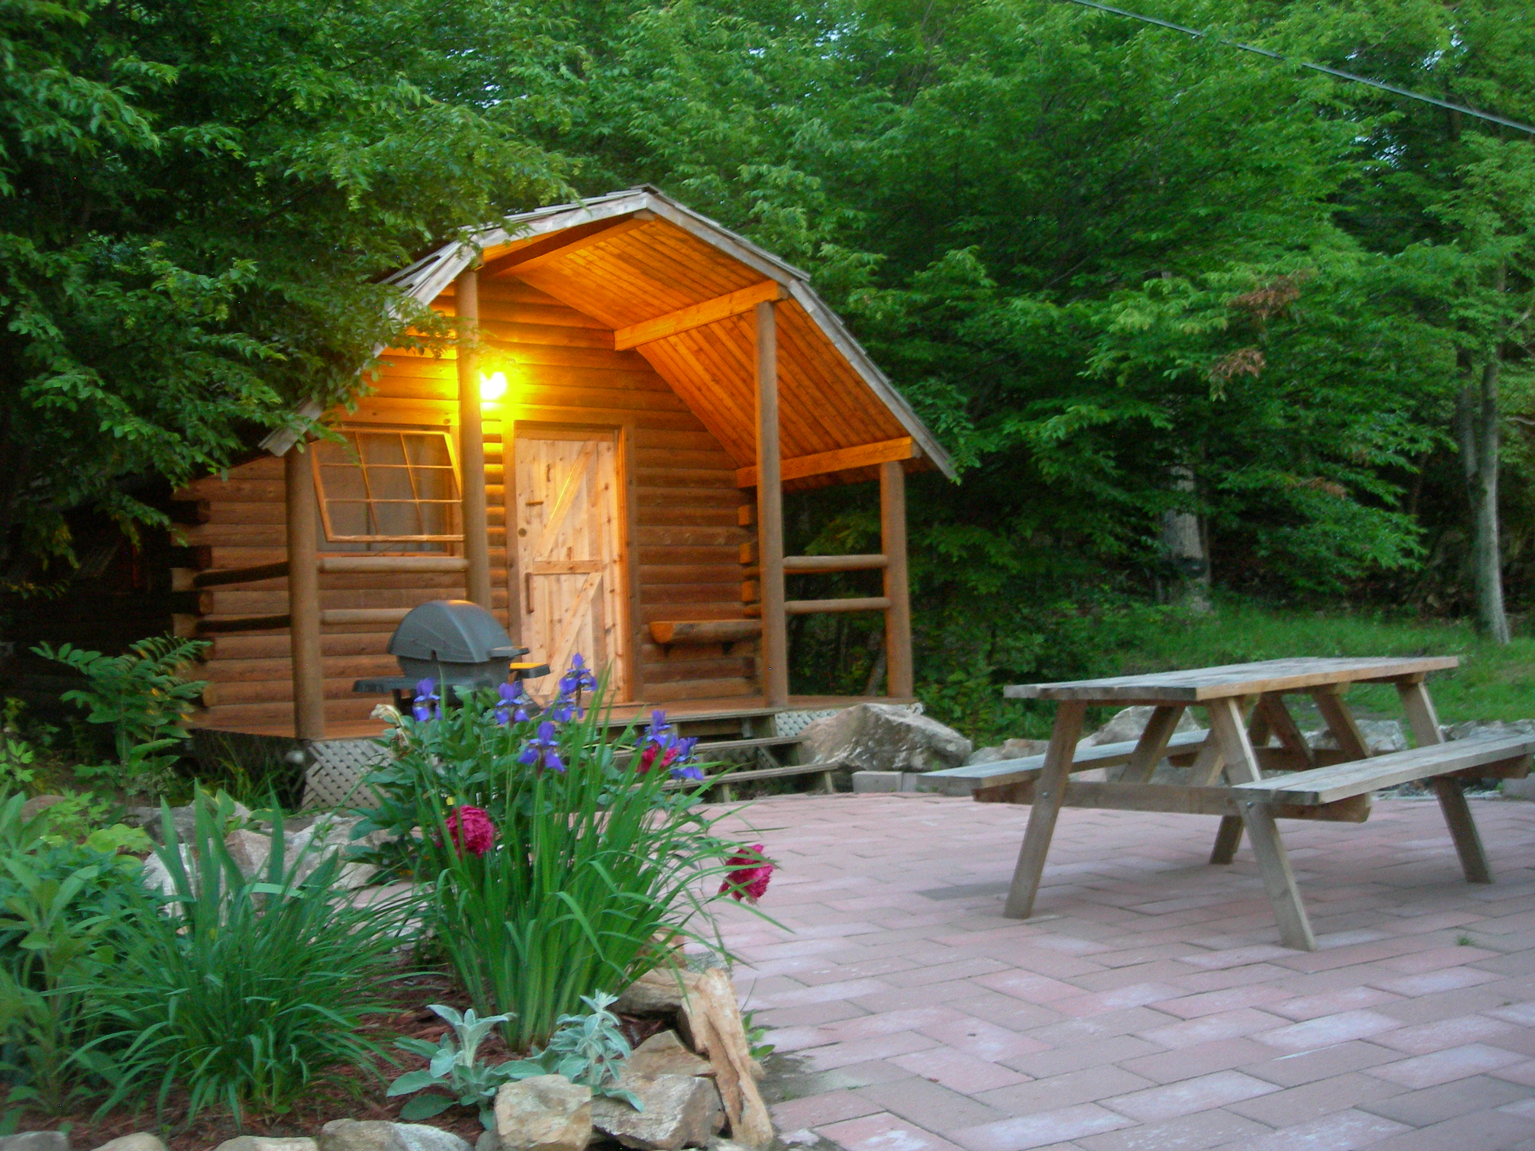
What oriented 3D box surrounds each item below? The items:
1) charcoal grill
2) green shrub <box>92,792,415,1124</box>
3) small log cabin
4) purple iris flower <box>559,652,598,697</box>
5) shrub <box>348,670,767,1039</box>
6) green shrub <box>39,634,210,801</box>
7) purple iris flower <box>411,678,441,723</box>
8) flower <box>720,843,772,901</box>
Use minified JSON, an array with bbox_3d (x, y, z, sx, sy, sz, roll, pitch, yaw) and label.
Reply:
[{"bbox_3d":[-1.543,0.704,8.339,0.680,1.170,1.050,-2,-2,13],"label":"charcoal grill"},{"bbox_3d":[-1.052,0.780,3.450,0.620,0.620,0.600,-2,-2,0],"label":"green shrub"},{"bbox_3d":[-2.465,-0.592,13.093,4.980,3.460,6.330,-1,-2,-34],"label":"small log cabin"},{"bbox_3d":[-0.426,0.226,3.800,0.085,0.100,0.085,-2,-2,0],"label":"purple iris flower"},{"bbox_3d":[-0.490,0.645,3.900,0.840,0.800,0.800,-2,-2,0],"label":"shrub"},{"bbox_3d":[-3.449,0.772,9.000,0.880,0.860,0.800,-2,-2,0],"label":"green shrub"},{"bbox_3d":[-0.790,0.290,3.900,0.070,0.100,0.070,-2,-2,0],"label":"purple iris flower"},{"bbox_3d":[-0.049,0.681,3.850,0.122,0.128,0.120,-2,-2,0],"label":"flower"}]

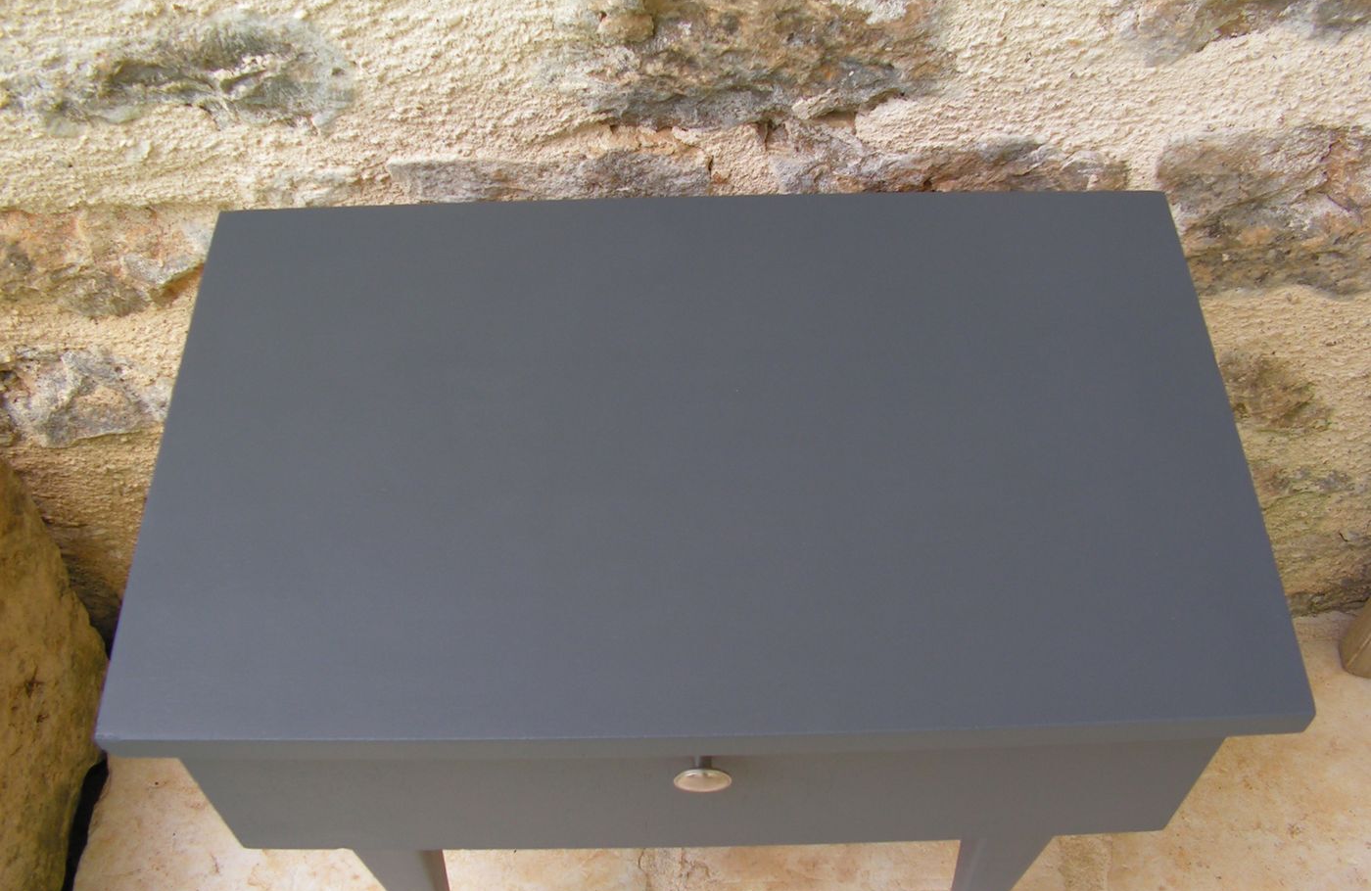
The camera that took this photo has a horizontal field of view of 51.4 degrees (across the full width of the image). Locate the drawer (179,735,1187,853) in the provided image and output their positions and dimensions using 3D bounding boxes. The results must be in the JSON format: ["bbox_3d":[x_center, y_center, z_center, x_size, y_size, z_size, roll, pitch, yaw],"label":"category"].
[{"bbox_3d":[0.006,0.052,0.793,0.508,0.164,0.289,-1,54,0],"label":"drawer"}]

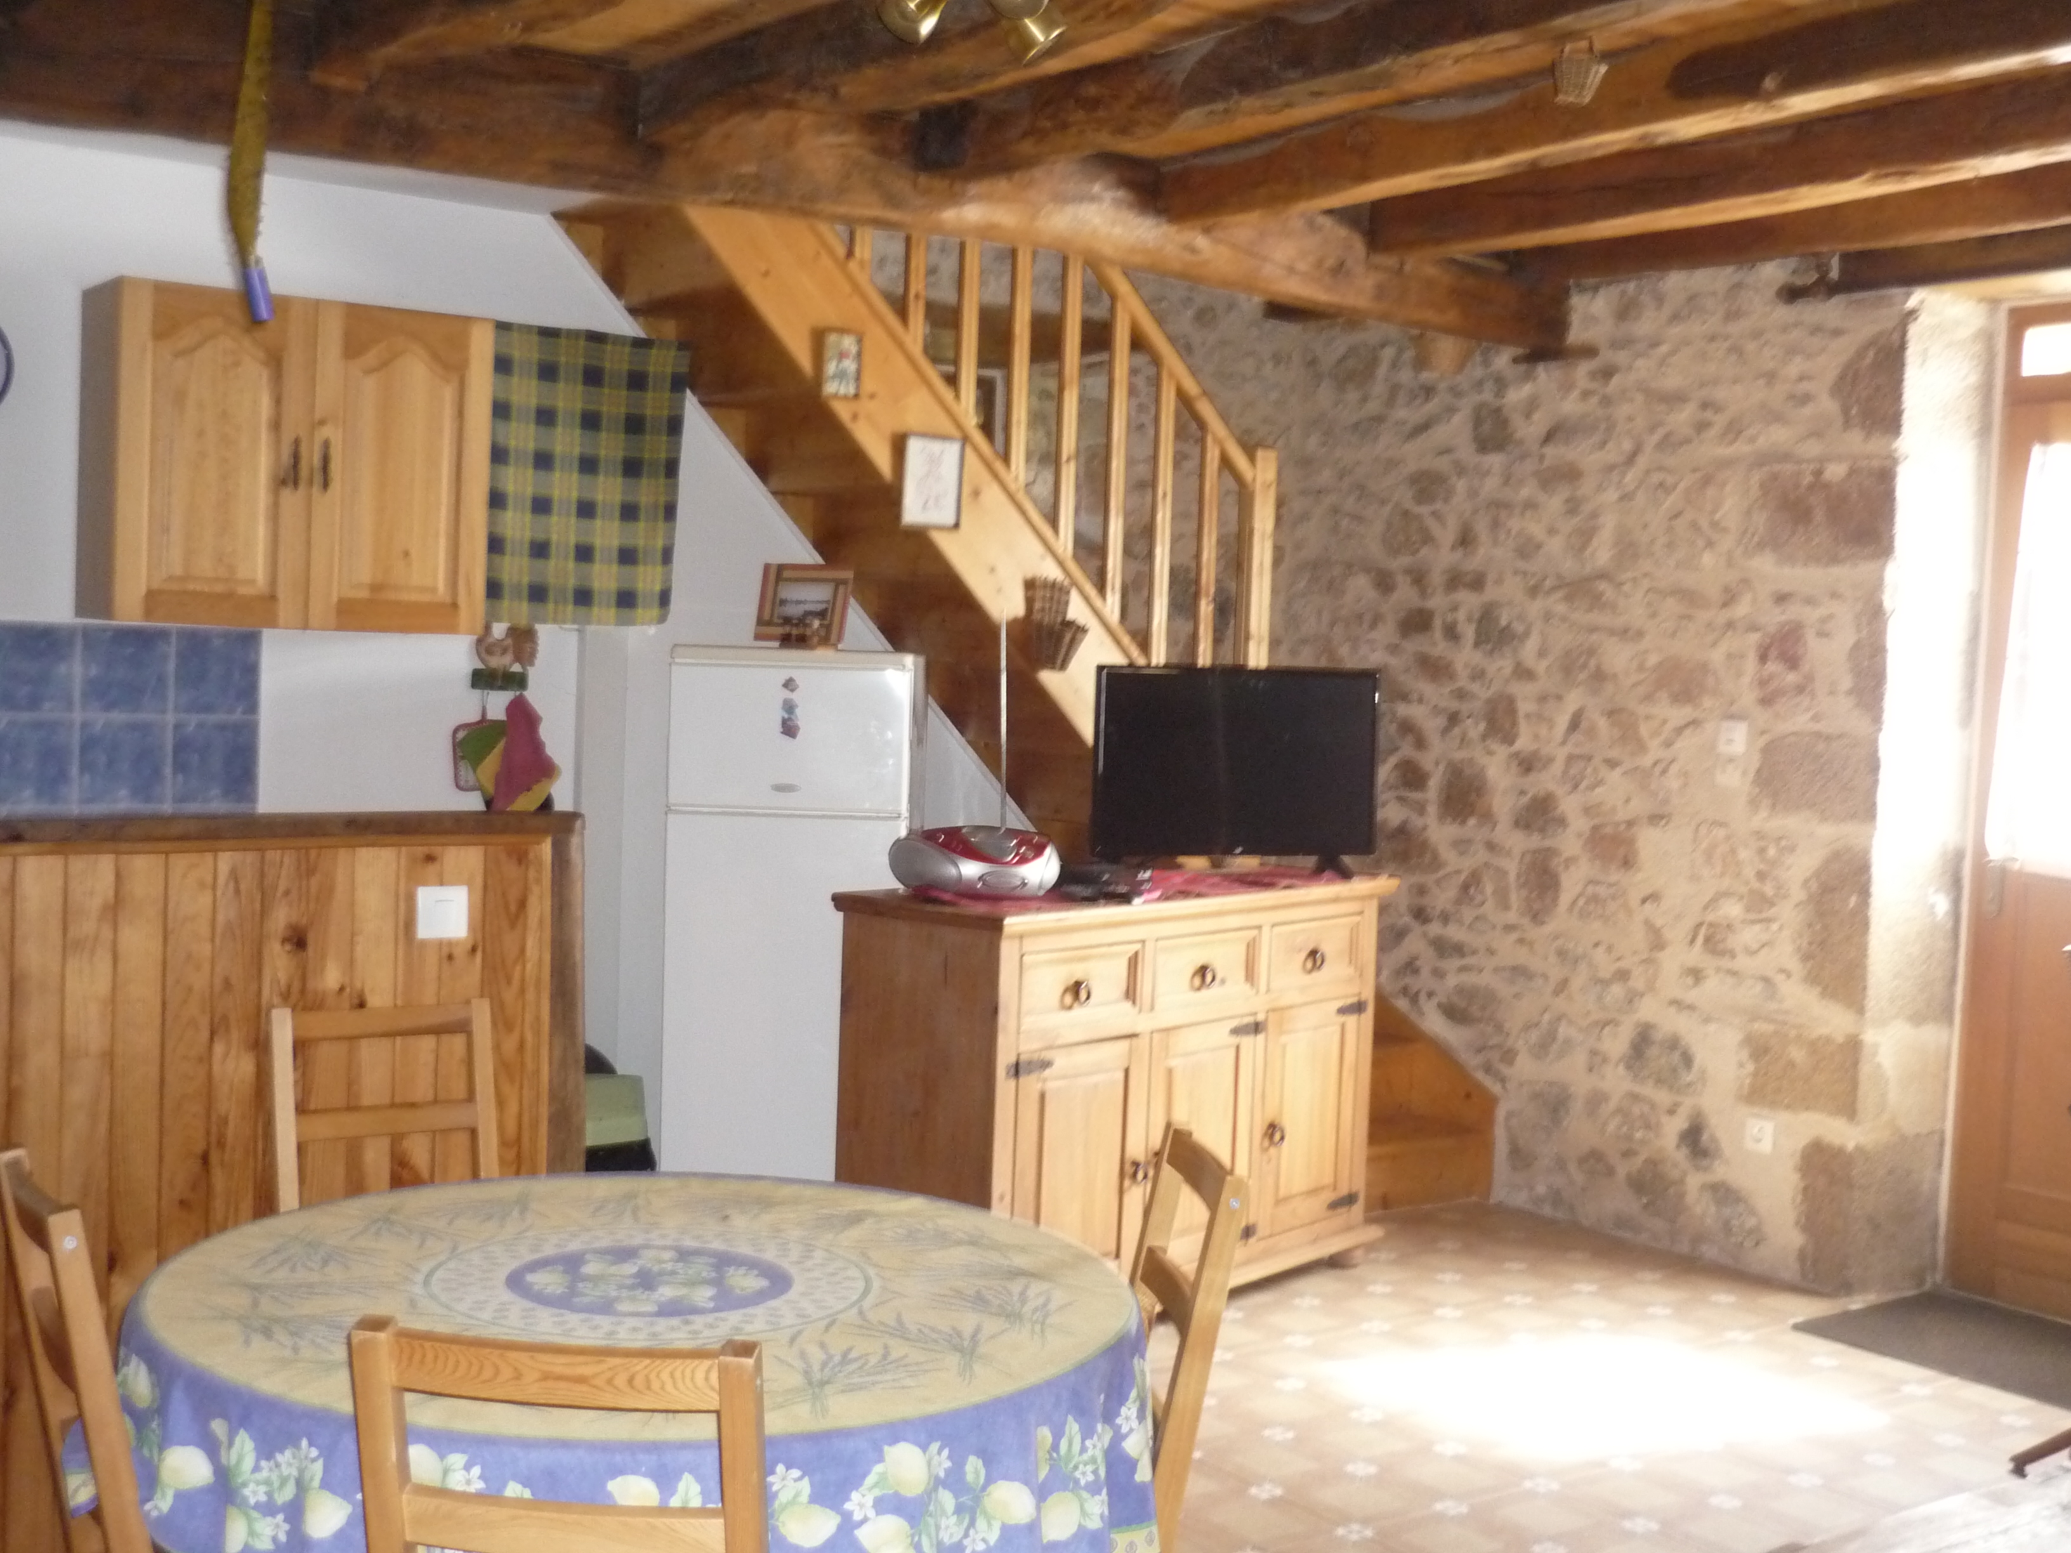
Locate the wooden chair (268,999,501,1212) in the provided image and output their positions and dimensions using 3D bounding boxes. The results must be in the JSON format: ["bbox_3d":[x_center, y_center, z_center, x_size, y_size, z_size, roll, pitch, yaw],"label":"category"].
[{"bbox_3d":[-0.945,0.792,3.471,0.410,0.835,0.450,0,3,-31],"label":"wooden chair"}]

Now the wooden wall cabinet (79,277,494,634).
[{"bbox_3d":[-1.653,-0.683,5.035,0.800,0.706,0.322,0,3,-36],"label":"wooden wall cabinet"}]

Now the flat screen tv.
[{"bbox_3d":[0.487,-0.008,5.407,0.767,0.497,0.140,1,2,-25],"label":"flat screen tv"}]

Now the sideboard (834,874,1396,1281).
[{"bbox_3d":[0.211,0.706,5.034,0.454,0.917,1.466,4,3,39],"label":"sideboard"}]

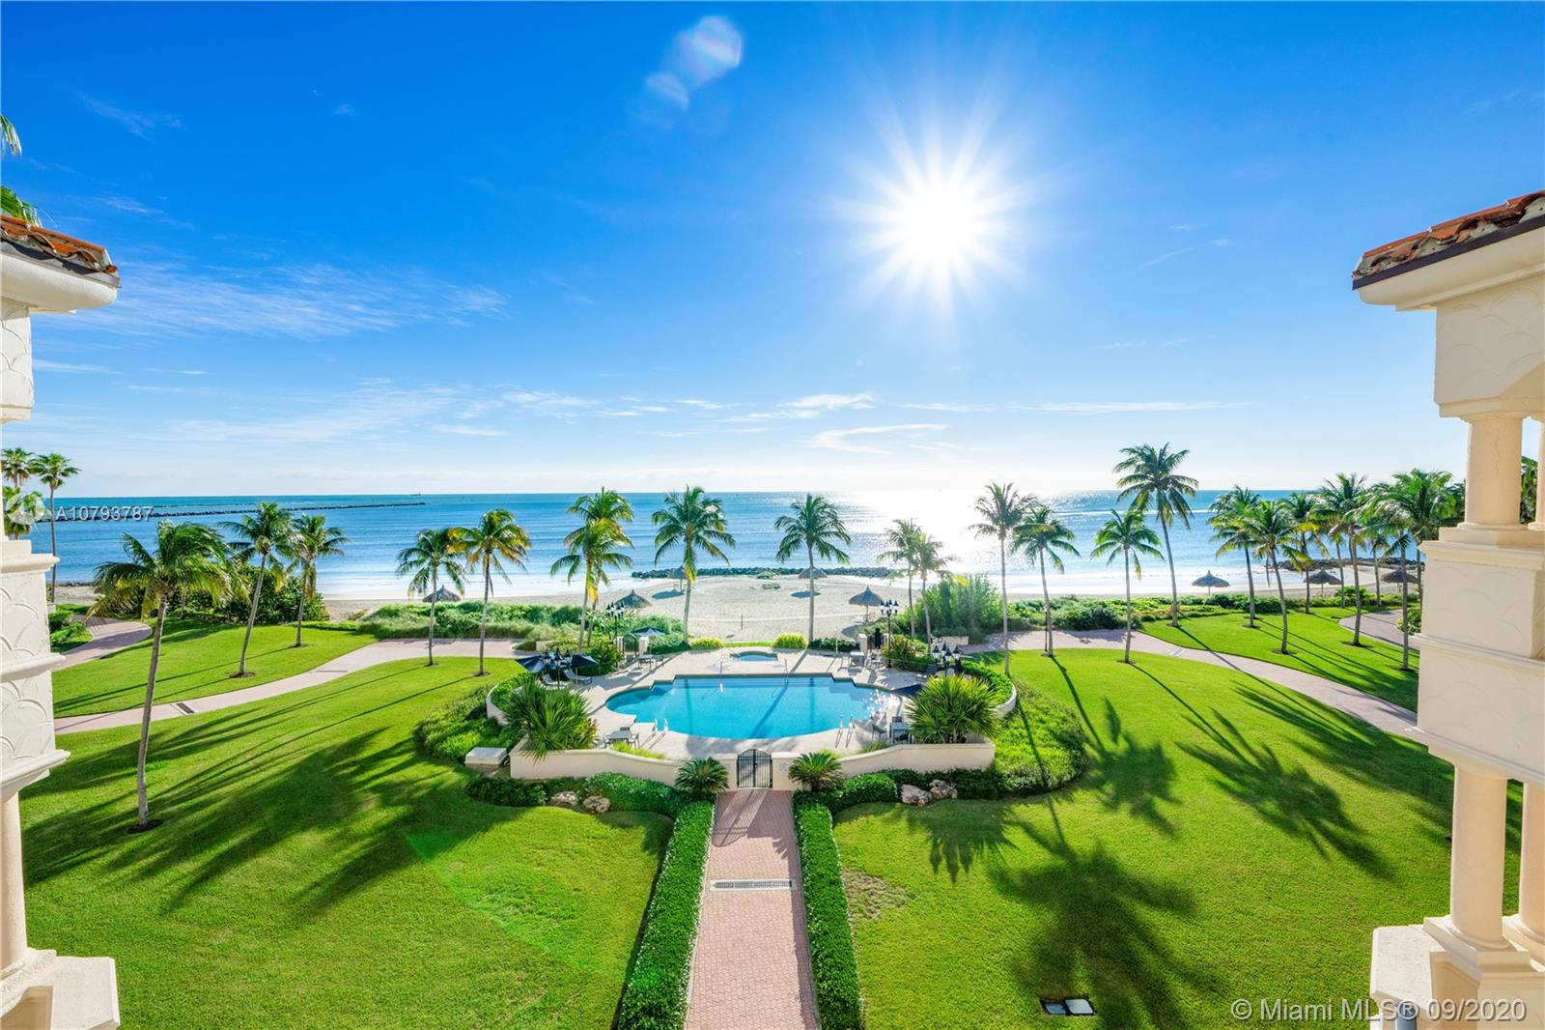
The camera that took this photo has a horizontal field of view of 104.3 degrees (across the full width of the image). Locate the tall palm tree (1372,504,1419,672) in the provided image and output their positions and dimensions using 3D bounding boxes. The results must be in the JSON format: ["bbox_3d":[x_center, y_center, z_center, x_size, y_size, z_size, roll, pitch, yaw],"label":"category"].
[{"bbox_3d":[40.143,4.538,38.197,3.800,10.600,3.800,0,2,0],"label":"tall palm tree"}]

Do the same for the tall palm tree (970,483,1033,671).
[{"bbox_3d":[14.651,4.066,38.446,3.735,12.132,3.623,0,2,22],"label":"tall palm tree"}]

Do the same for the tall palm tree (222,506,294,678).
[{"bbox_3d":[-29.321,4.214,34.184,4.190,9.930,4.060,0,2,0],"label":"tall palm tree"}]

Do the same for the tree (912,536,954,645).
[{"bbox_3d":[11.606,5.636,43.672,2.876,8.655,2.790,0,2,15],"label":"tree"}]

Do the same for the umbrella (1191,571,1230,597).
[{"bbox_3d":[44.860,7.329,61.539,3.244,3.300,3.244,1,3,36],"label":"umbrella"}]

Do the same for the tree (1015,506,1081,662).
[{"bbox_3d":[19.315,4.599,42.344,4.239,10.729,4.112,1,2,25],"label":"tree"}]

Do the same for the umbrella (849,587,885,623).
[{"bbox_3d":[9.025,8.471,56.829,3.450,3.400,3.450,0,2,0],"label":"umbrella"}]

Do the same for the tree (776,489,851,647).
[{"bbox_3d":[2.744,3.656,40.173,5.080,10.210,4.930,0,2,0],"label":"tree"}]

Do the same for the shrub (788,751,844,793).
[{"bbox_3d":[1.498,8.708,20.159,1.900,1.650,1.850,0,2,0],"label":"shrub"}]

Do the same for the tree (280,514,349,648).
[{"bbox_3d":[-31.064,4.430,40.694,4.820,9.030,4.680,0,2,0],"label":"tree"}]

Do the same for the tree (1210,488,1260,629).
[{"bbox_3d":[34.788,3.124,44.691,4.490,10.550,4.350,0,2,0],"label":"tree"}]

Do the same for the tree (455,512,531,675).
[{"bbox_3d":[-15.948,4.345,34.147,4.250,9.510,4.120,0,2,0],"label":"tree"}]

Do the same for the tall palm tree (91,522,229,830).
[{"bbox_3d":[-20.820,5.505,20.721,4.200,10.600,4.200,0,2,0],"label":"tall palm tree"}]

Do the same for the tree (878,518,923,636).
[{"bbox_3d":[10.086,4.941,45.752,4.500,9.500,4.500,0,2,0],"label":"tree"}]

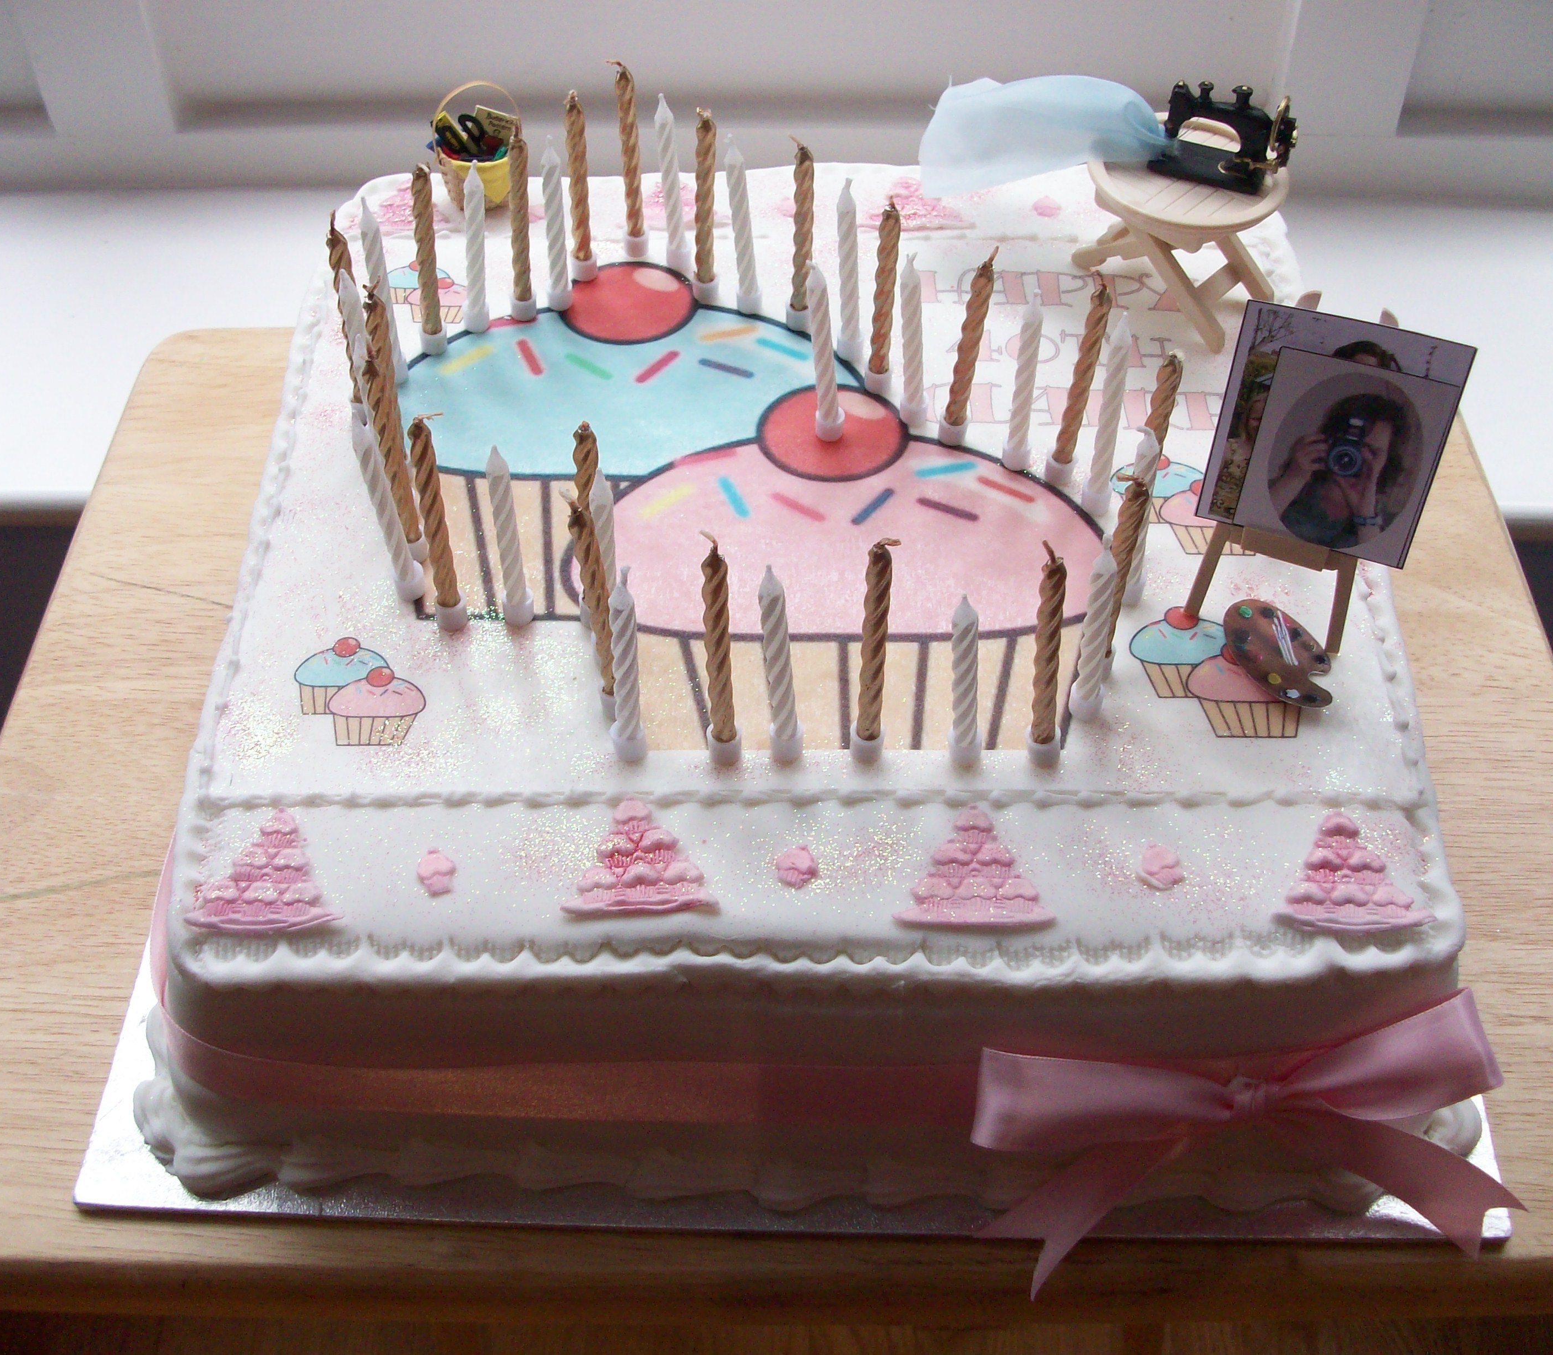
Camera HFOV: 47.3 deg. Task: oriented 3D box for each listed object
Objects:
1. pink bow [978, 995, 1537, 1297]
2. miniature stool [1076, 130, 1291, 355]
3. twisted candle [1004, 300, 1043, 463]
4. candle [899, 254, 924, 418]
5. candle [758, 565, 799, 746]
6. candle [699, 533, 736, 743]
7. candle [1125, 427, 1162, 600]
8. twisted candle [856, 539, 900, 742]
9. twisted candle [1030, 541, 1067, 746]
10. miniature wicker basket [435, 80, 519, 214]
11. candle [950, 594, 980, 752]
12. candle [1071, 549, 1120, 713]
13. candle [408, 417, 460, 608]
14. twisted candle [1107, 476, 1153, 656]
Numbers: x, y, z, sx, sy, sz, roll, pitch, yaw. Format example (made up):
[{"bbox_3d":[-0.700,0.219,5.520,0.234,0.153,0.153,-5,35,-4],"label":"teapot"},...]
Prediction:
[{"bbox_3d":[0.111,0.107,0.411,0.132,0.075,0.048,0,50,0],"label":"pink bow"},{"bbox_3d":[0.123,-0.136,0.544,0.060,0.045,0.059,0,49,0],"label":"miniature stool"},{"bbox_3d":[0.069,-0.082,0.486,0.006,0.056,0.006,-1,49,1],"label":"twisted candle"},{"bbox_3d":[0.038,-0.096,0.499,0.008,0.057,0.008,-3,52,3],"label":"candle"},{"bbox_3d":[0.000,-0.005,0.415,0.006,0.058,0.006,-3,47,3],"label":"candle"},{"bbox_3d":[-0.013,-0.008,0.410,0.006,0.069,0.006,0,46,1],"label":"candle"},{"bbox_3d":[0.092,-0.042,0.451,0.006,0.057,0.006,-3,49,3],"label":"candle"},{"bbox_3d":[0.023,-0.007,0.410,0.006,0.069,0.006,0,49,0],"label":"twisted candle"},{"bbox_3d":[0.063,-0.007,0.411,0.007,0.066,0.007,-3,47,3],"label":"twisted candle"},{"bbox_3d":[-0.098,-0.174,0.577,0.028,0.044,0.026,-2,49,-2],"label":"miniature wicker basket"},{"bbox_3d":[0.045,-0.001,0.417,0.006,0.055,0.006,-3,49,4],"label":"candle"},{"bbox_3d":[0.077,-0.012,0.425,0.006,0.058,0.006,-2,49,2],"label":"candle"},{"bbox_3d":[-0.085,-0.040,0.442,0.007,0.062,0.007,1,47,-1],"label":"candle"},{"bbox_3d":[0.083,-0.025,0.430,0.006,0.062,0.006,0,49,-1],"label":"twisted candle"}]

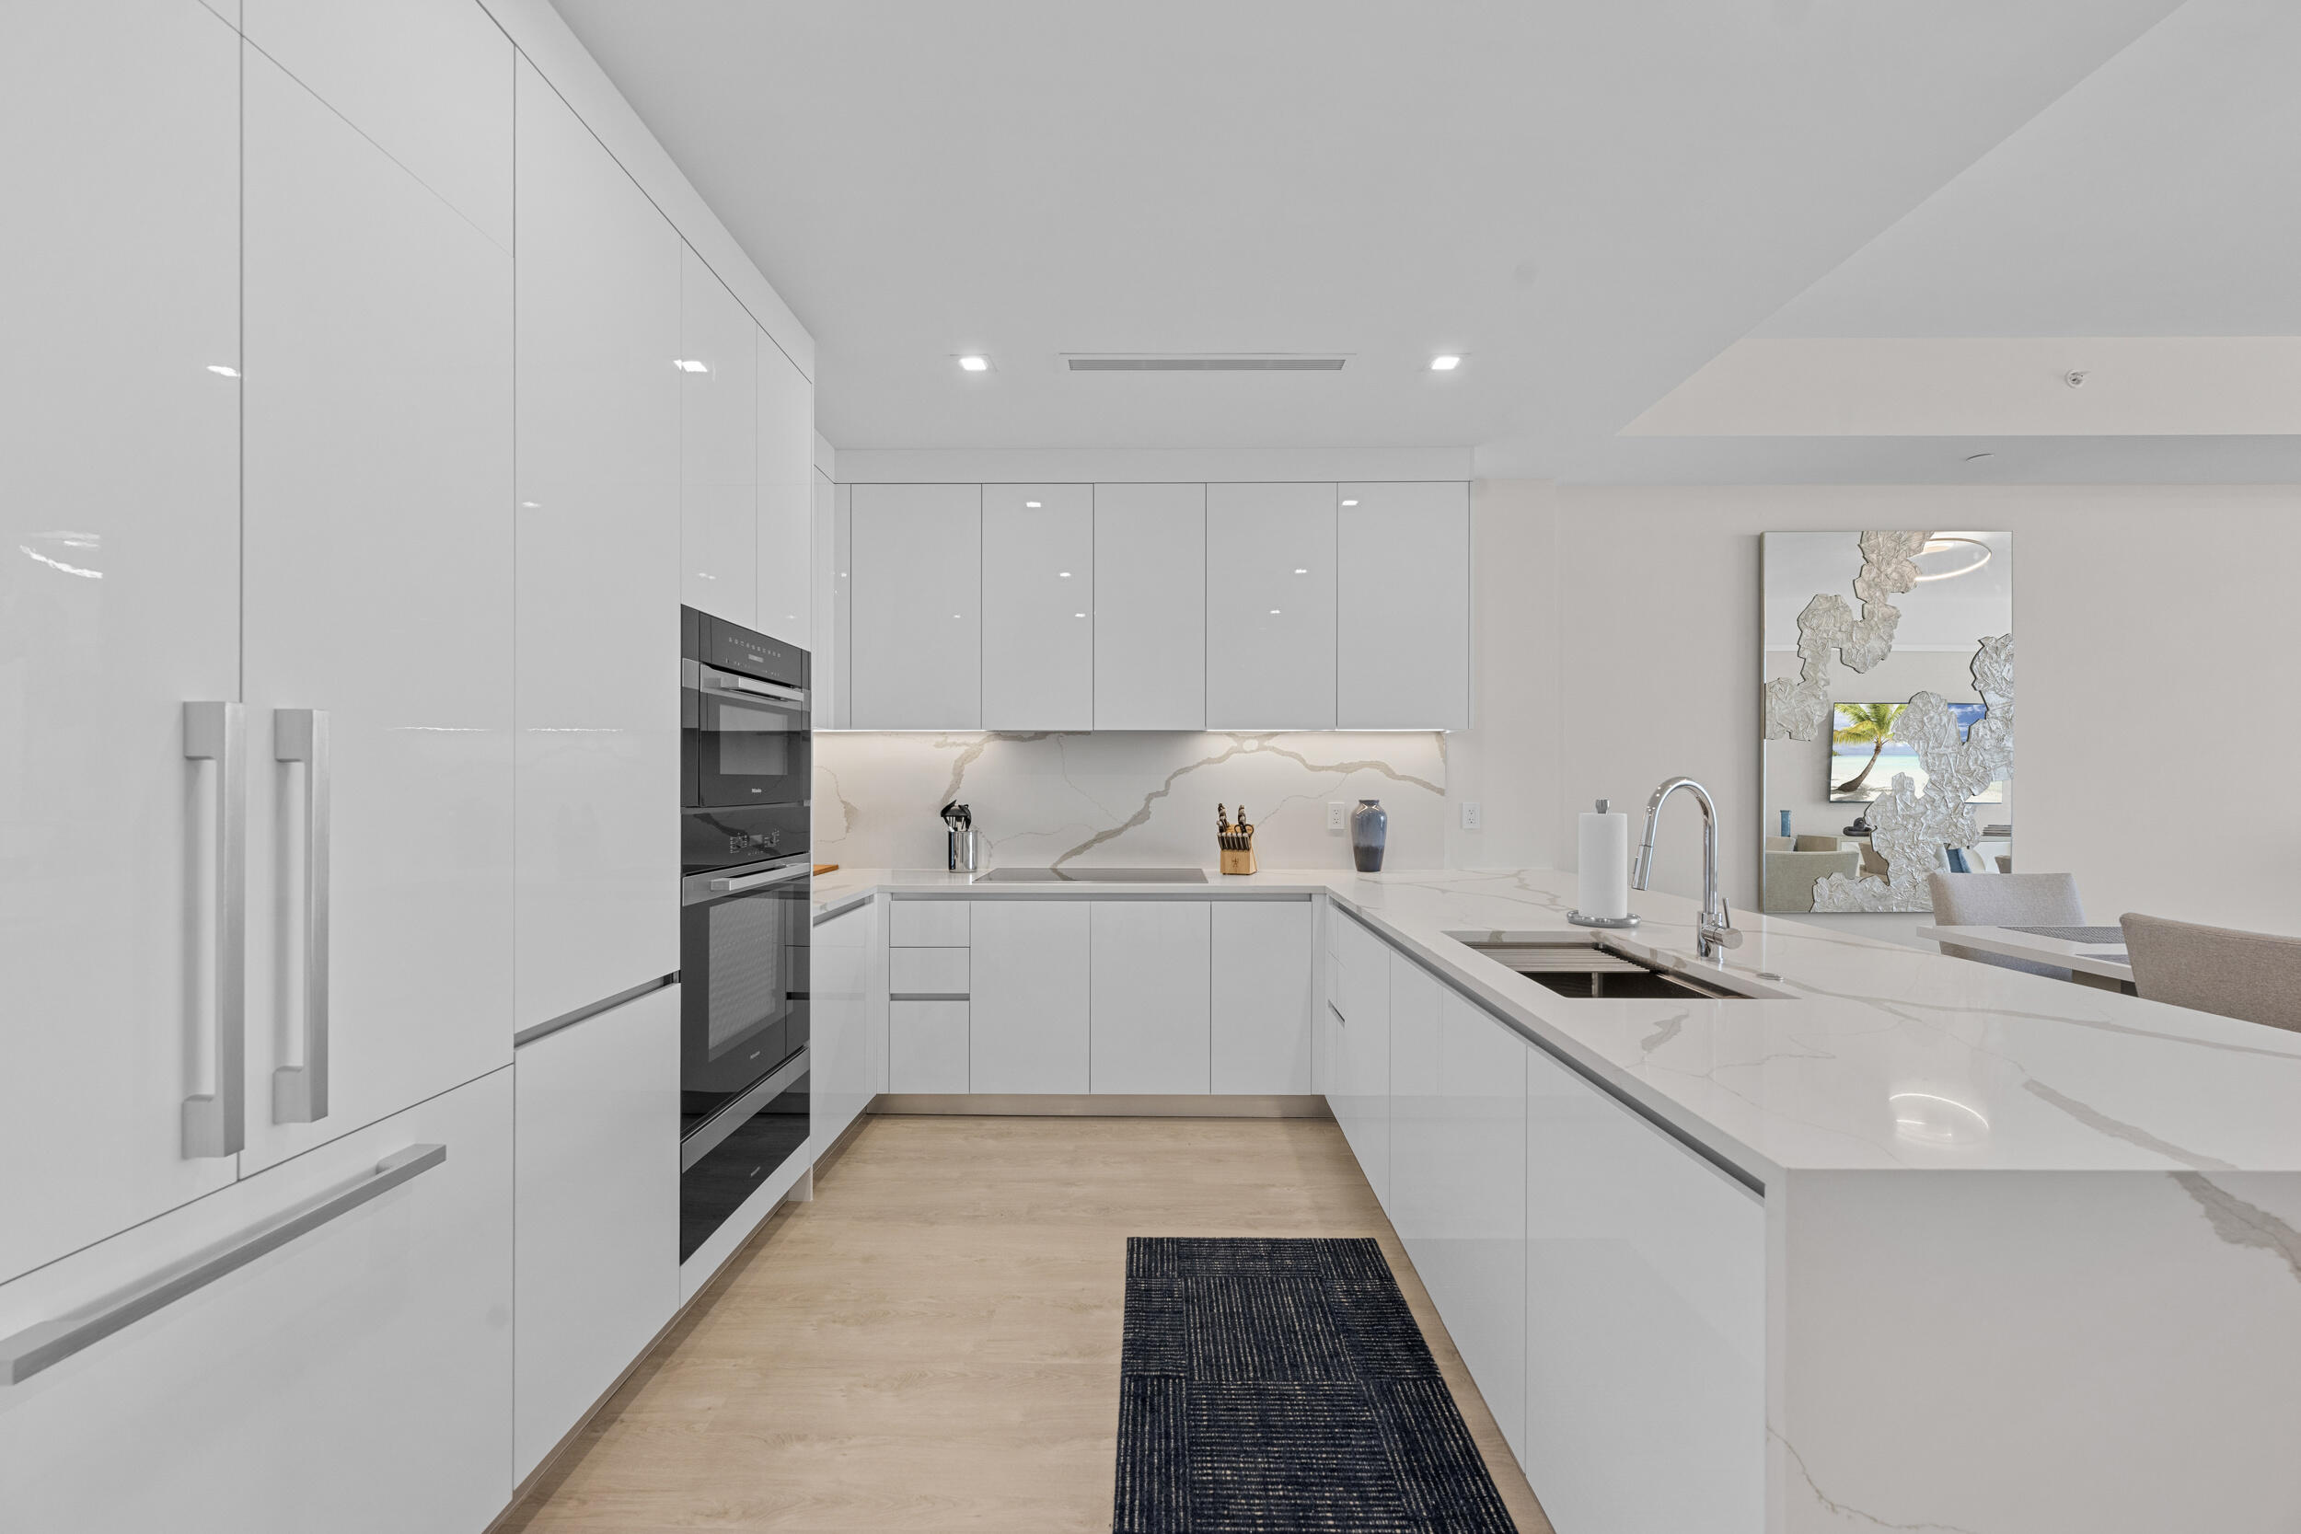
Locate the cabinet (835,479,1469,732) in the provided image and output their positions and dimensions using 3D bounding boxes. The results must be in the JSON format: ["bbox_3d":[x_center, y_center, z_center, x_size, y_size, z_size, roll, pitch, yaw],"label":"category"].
[{"bbox_3d":[0.012,-0.676,3.990,2.720,1.065,0.340,0,-1,1],"label":"cabinet"}]

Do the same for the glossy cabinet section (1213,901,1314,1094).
[{"bbox_3d":[0.439,0.902,3.781,0.396,0.753,0.580,0,0,1],"label":"glossy cabinet section"}]

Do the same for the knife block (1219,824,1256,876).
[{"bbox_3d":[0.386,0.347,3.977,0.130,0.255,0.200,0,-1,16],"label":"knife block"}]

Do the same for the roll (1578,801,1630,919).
[{"bbox_3d":[1.315,0.262,2.588,0.142,0.330,0.142,0,-1,1],"label":"roll"}]

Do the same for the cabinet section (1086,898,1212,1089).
[{"bbox_3d":[0.006,0.903,3.787,0.470,0.753,0.580,0,0,1],"label":"cabinet section"}]

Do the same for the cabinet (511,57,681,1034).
[{"bbox_3d":[-1.377,-0.383,1.798,0.600,1.684,0.530,0,-1,1],"label":"cabinet"}]

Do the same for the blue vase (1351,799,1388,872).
[{"bbox_3d":[0.994,0.311,4.051,0.168,0.330,0.168,0,-1,1],"label":"blue vase"}]

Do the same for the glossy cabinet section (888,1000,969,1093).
[{"bbox_3d":[-0.859,1.099,3.800,0.320,0.366,0.580,0,0,1],"label":"glossy cabinet section"}]

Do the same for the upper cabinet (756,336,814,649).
[{"bbox_3d":[-1.369,-0.784,2.643,0.600,0.842,0.380,0,-1,1],"label":"upper cabinet"}]

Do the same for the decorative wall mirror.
[{"bbox_3d":[3.466,-0.210,4.214,1.170,1.800,0.050,0,-1,1],"label":"decorative wall mirror"}]

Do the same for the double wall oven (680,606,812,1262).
[{"bbox_3d":[-1.361,0.393,2.447,0.580,1.512,0.765,0,-1,1],"label":"double wall oven"}]

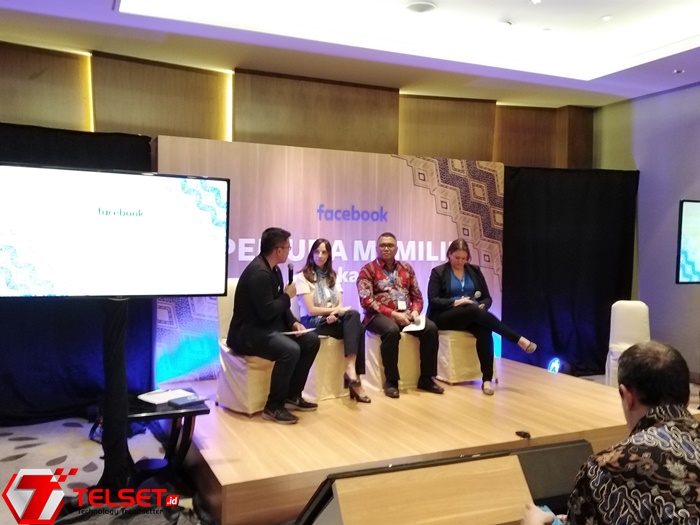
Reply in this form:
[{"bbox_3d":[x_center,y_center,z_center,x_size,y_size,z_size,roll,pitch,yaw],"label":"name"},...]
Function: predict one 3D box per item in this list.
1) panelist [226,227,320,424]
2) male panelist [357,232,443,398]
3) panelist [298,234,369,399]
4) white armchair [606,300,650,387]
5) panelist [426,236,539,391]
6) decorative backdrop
[{"bbox_3d":[-0.553,0.394,3.839,0.800,1.310,0.540,1,1,38],"label":"panelist"},{"bbox_3d":[0.417,0.399,4.469,0.620,1.290,0.720,0,1,-18],"label":"male panelist"},{"bbox_3d":[-0.140,0.425,4.199,0.520,1.240,0.740,0,1,-25],"label":"panelist"},{"bbox_3d":[3.011,0.883,5.645,0.460,0.930,0.530,1,1,21],"label":"white armchair"},{"bbox_3d":[1.121,0.416,4.599,0.820,1.260,0.760,0,1,-10],"label":"panelist"},{"bbox_3d":[-0.020,-0.023,5.149,3.510,2.100,0.180,0,1,-22],"label":"decorative backdrop"}]

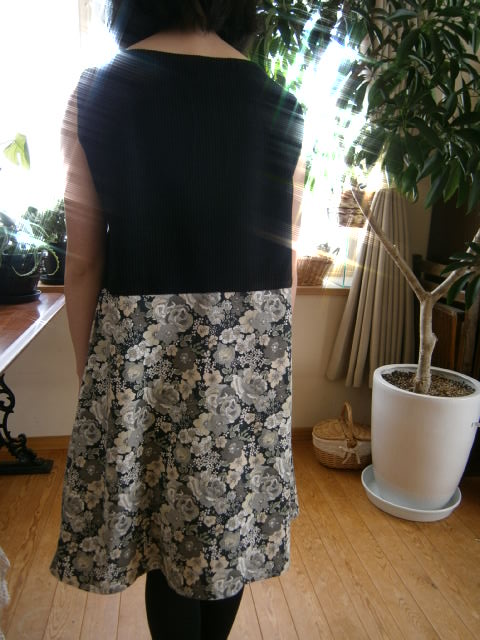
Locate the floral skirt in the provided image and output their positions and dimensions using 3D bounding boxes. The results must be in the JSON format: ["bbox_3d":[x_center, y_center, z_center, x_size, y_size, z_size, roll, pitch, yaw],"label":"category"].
[{"bbox_3d":[-0.105,0.195,0.957,0.490,0.560,0.340,-1,13,-13],"label":"floral skirt"}]

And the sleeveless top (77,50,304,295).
[{"bbox_3d":[-0.085,-0.256,0.845,0.410,0.410,0.250,-1,13,-13],"label":"sleeveless top"}]

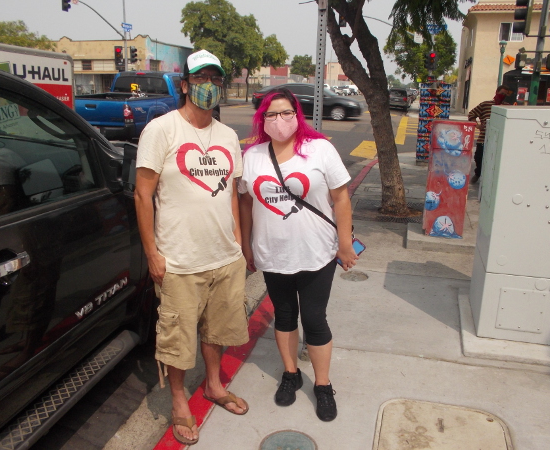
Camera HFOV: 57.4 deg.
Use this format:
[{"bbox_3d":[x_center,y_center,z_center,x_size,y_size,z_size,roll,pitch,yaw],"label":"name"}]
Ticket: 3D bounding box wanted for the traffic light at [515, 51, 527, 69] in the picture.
[{"bbox_3d":[6.571,-4.412,13.400,0.300,0.480,0.450,5,16,15],"label":"traffic light"}]

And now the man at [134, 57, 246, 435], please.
[{"bbox_3d":[-0.367,0.120,2.378,0.540,1.800,0.400,-7,17,-26],"label":"man"}]

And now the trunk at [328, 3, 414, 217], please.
[{"bbox_3d":[1.359,-1.485,6.585,1.200,2.750,0.550,1,15,0],"label":"trunk"}]

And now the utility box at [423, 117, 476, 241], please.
[{"bbox_3d":[1.913,-0.502,5.513,0.420,1.240,0.340,5,16,15],"label":"utility box"}]

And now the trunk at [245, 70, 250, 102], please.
[{"bbox_3d":[-3.063,-15.406,56.000,0.320,3.500,0.320,5,16,15],"label":"trunk"}]

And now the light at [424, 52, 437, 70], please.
[{"bbox_3d":[9.477,-9.920,30.500,0.450,1.080,0.420,5,16,15],"label":"light"}]

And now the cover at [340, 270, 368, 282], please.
[{"bbox_3d":[0.716,0.475,4.587,0.270,0.020,0.270,1,15,0],"label":"cover"}]

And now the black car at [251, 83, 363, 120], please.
[{"bbox_3d":[1.366,-5.356,21.800,4.600,1.460,1.780,5,16,15],"label":"black car"}]

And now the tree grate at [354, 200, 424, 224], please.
[{"bbox_3d":[1.710,-0.168,6.986,1.220,0.030,1.220,5,16,15],"label":"tree grate"}]

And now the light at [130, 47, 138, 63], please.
[{"bbox_3d":[-10.133,-12.210,36.000,0.420,1.050,0.400,5,16,15],"label":"light"}]

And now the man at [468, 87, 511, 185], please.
[{"bbox_3d":[4.003,-1.691,9.417,0.680,1.740,0.450,-4,16,-19],"label":"man"}]

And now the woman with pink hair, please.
[{"bbox_3d":[0.132,0.157,2.562,0.580,1.650,0.420,4,16,12],"label":"woman with pink hair"}]

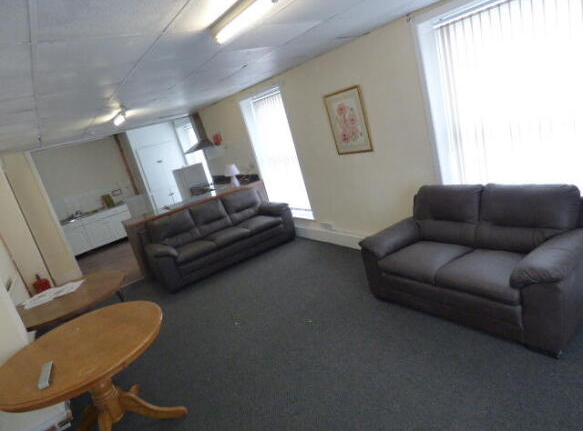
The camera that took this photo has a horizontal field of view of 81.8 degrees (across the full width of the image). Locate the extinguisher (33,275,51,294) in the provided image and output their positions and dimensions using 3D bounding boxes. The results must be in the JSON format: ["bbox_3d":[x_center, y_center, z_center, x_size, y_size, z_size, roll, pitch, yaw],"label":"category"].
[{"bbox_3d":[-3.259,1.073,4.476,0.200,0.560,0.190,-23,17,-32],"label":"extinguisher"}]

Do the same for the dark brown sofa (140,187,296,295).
[{"bbox_3d":[-1.122,0.271,5.256,2.002,0.880,0.900,-22,16,-28],"label":"dark brown sofa"}]

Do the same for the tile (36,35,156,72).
[{"bbox_3d":[-1.145,-0.919,1.928,0.590,0.020,0.590,-23,17,-32],"label":"tile"}]

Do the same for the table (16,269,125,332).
[{"bbox_3d":[-1.939,1.098,3.137,1.010,0.750,1.010,-23,17,-32],"label":"table"}]

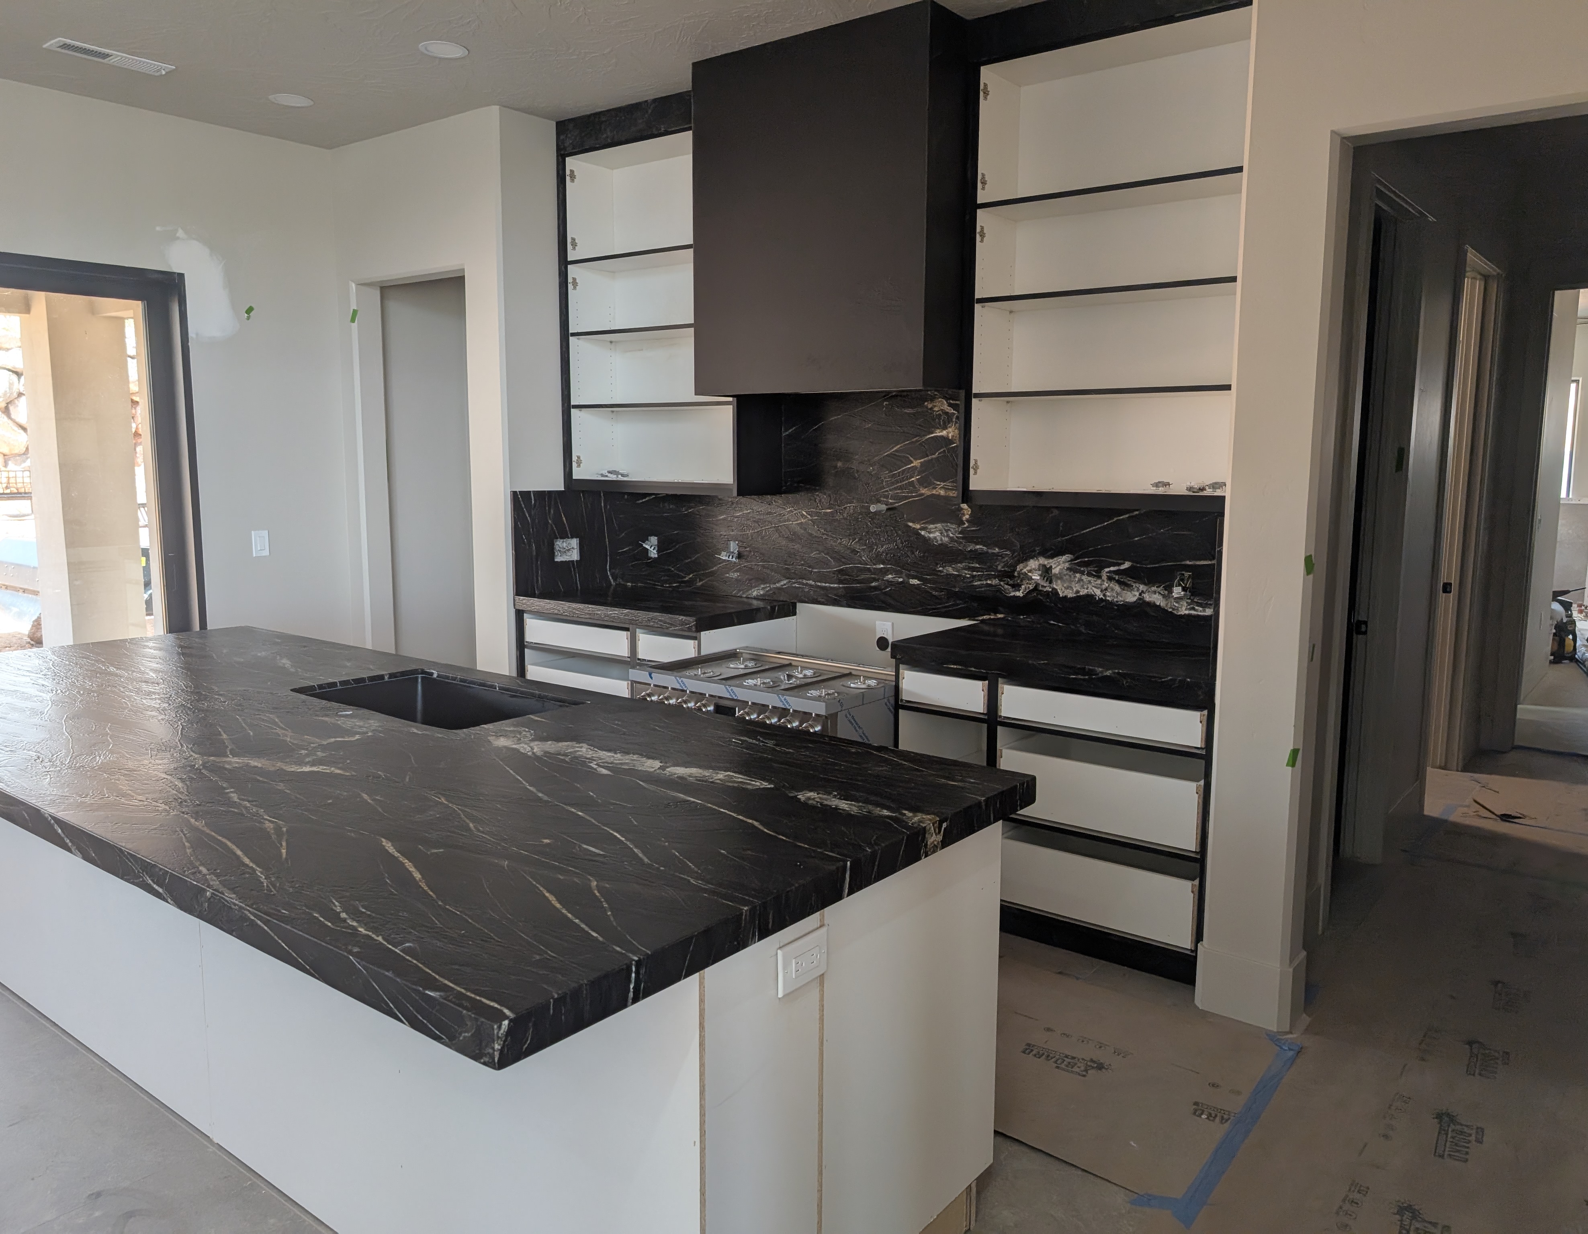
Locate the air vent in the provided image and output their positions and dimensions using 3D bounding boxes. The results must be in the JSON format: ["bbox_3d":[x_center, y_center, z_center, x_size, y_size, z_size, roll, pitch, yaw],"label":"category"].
[{"bbox_3d":[-2.563,-2.098,4.279,0.146,0.020,0.403,6,10,37],"label":"air vent"}]

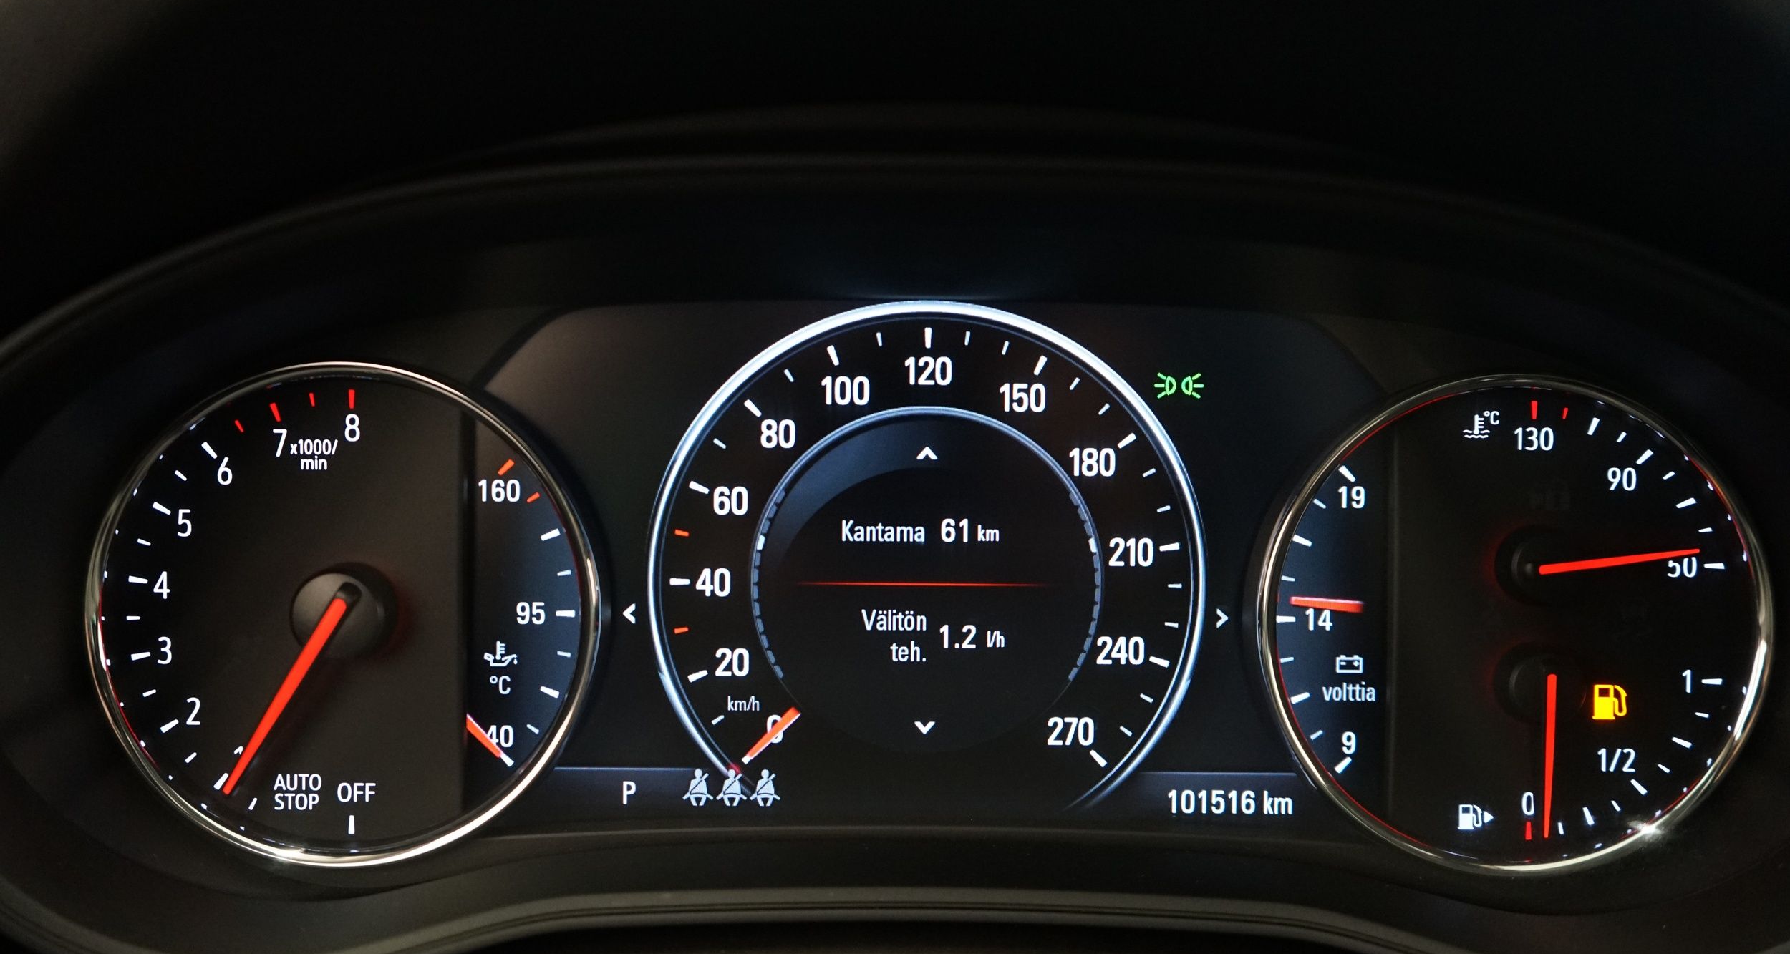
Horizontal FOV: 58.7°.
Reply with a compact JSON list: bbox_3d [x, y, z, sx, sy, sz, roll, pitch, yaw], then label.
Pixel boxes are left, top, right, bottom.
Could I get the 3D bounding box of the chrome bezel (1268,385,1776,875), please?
[{"bbox_3d":[0.116,0.027,0.305,0.096,0.093,0.018,0,1,0],"label":"chrome bezel"}]

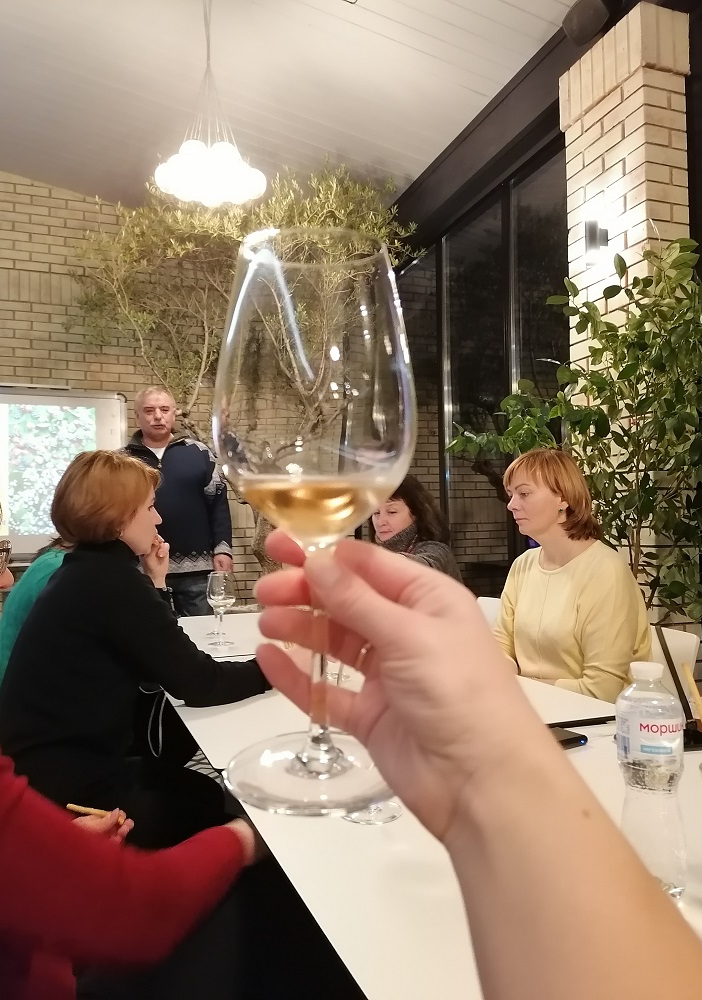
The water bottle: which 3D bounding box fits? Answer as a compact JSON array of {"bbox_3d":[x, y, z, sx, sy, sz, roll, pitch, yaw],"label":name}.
[{"bbox_3d":[0.283,0.259,0.741,0.063,0.220,0.063,0,-2,-28],"label":"water bottle"}]

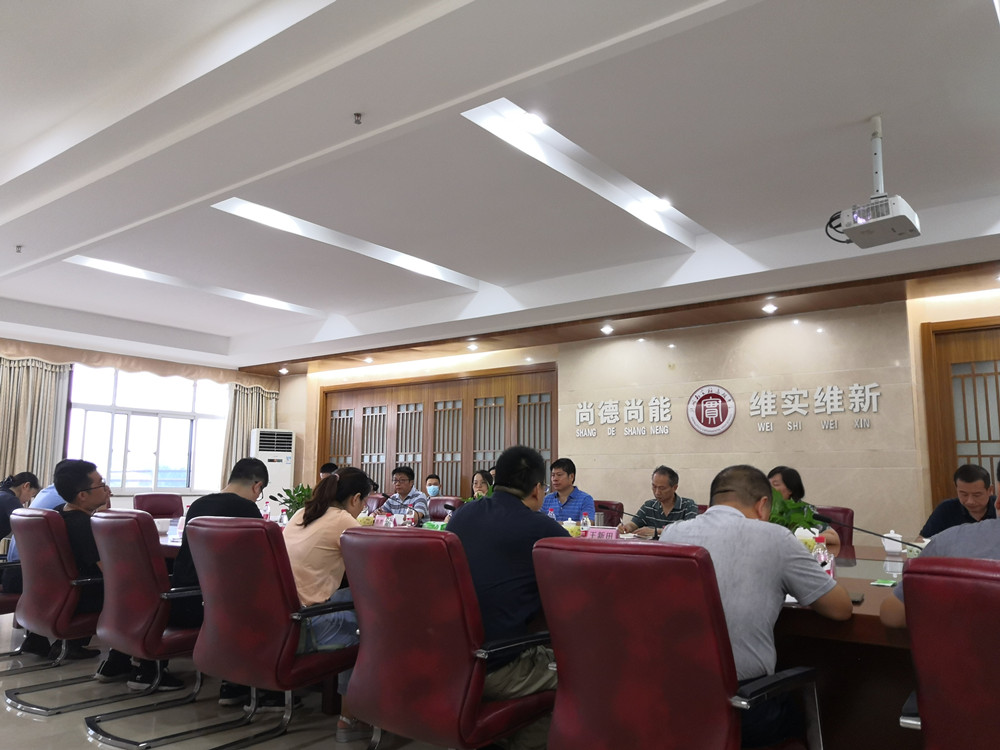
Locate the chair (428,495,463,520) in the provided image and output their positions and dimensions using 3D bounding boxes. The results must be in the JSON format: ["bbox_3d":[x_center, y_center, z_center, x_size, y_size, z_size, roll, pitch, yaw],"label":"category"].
[{"bbox_3d":[-0.643,1.653,7.351,0.600,0.960,0.680,-6,-10,37],"label":"chair"}]

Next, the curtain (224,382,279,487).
[{"bbox_3d":[-3.182,1.302,9.957,0.160,2.360,0.800,-6,-10,37],"label":"curtain"}]

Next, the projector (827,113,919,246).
[{"bbox_3d":[1.997,-1.061,4.118,0.340,0.660,0.280,-7,-11,44],"label":"projector"}]

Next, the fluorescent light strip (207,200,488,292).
[{"bbox_3d":[-0.856,-0.915,5.629,0.252,0.100,2.568,-6,-10,37],"label":"fluorescent light strip"}]

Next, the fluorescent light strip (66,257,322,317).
[{"bbox_3d":[-2.400,-0.765,6.789,0.252,0.100,2.568,-6,-10,37],"label":"fluorescent light strip"}]

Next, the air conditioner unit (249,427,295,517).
[{"bbox_3d":[-3.086,1.622,10.515,0.510,1.850,0.360,5,-9,-29],"label":"air conditioner unit"}]

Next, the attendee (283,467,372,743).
[{"bbox_3d":[-0.683,0.976,3.302,0.500,1.160,0.750,-6,-10,37],"label":"attendee"}]

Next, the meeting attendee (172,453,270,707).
[{"bbox_3d":[-1.351,1.039,3.975,0.550,1.250,0.800,-6,-10,37],"label":"meeting attendee"}]

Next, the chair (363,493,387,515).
[{"bbox_3d":[-1.355,1.722,7.898,0.600,0.960,0.680,-6,-10,37],"label":"chair"}]

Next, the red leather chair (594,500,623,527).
[{"bbox_3d":[0.677,1.526,6.337,0.600,0.960,0.680,-6,-10,37],"label":"red leather chair"}]

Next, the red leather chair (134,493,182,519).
[{"bbox_3d":[-3.206,1.651,7.508,0.660,0.980,0.570,-6,-10,37],"label":"red leather chair"}]

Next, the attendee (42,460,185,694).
[{"bbox_3d":[-2.176,1.092,4.325,0.760,1.230,0.550,7,-10,-40],"label":"attendee"}]

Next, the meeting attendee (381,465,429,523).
[{"bbox_3d":[-0.845,1.399,6.636,0.560,1.270,0.820,-6,-10,37],"label":"meeting attendee"}]

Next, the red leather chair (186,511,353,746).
[{"bbox_3d":[-0.844,1.053,3.148,0.600,0.960,0.720,-6,-10,37],"label":"red leather chair"}]

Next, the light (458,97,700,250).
[{"bbox_3d":[0.721,-1.071,4.433,0.252,0.100,2.568,-6,-10,37],"label":"light"}]

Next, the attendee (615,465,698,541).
[{"bbox_3d":[1.128,1.257,5.475,0.580,1.250,0.800,-6,-10,37],"label":"attendee"}]

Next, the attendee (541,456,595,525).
[{"bbox_3d":[0.496,1.312,6.127,0.520,1.310,0.720,-6,-10,37],"label":"attendee"}]

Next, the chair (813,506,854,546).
[{"bbox_3d":[2.061,1.392,5.274,0.600,0.960,0.680,-6,-10,37],"label":"chair"}]

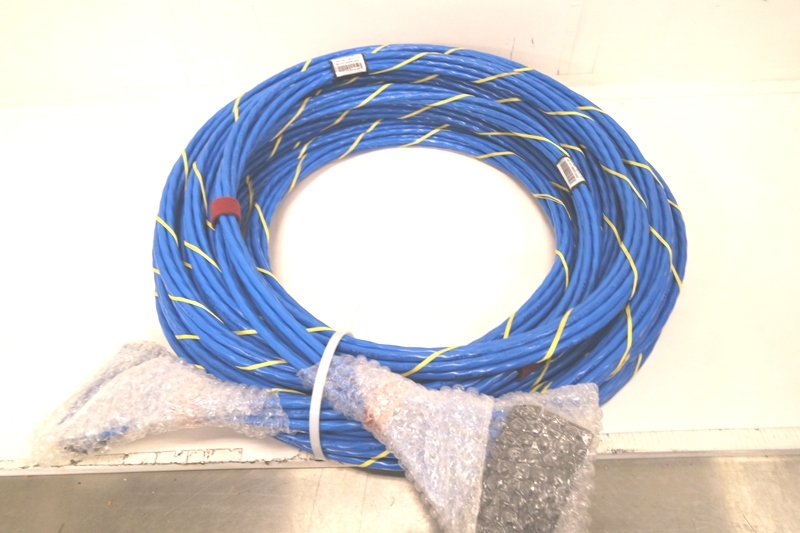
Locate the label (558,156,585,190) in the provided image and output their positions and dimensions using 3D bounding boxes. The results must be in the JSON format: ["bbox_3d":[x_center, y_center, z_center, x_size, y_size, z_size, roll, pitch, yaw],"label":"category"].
[{"bbox_3d":[0.169,-0.091,0.526,0.018,0.005,0.040,-34,42,18],"label":"label"}]

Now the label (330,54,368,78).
[{"bbox_3d":[-0.063,-0.245,0.653,0.040,0.021,0.003,-22,10,-25],"label":"label"}]

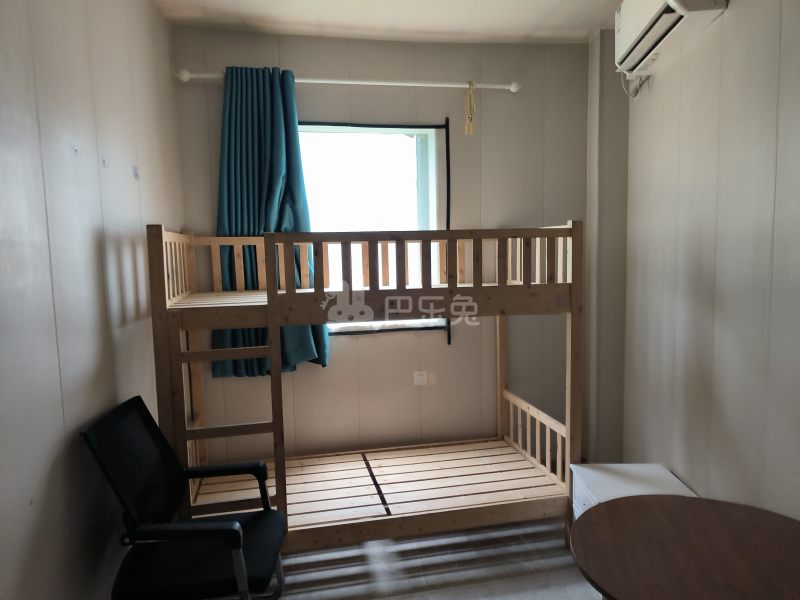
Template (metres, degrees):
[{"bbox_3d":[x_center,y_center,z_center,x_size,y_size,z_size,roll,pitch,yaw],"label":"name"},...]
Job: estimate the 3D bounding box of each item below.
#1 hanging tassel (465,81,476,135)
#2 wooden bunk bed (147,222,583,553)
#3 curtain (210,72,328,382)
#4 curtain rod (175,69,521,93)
[{"bbox_3d":[0.444,-1.211,3.494,0.066,0.329,0.050,-2,6,-12],"label":"hanging tassel"},{"bbox_3d":[-0.154,0.443,2.992,1.970,1.658,0.911,-2,5,-13],"label":"wooden bunk bed"},{"bbox_3d":[-0.776,-0.436,3.219,0.668,1.749,0.150,-2,5,-11],"label":"curtain"},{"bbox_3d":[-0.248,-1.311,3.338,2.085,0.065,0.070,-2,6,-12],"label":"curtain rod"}]

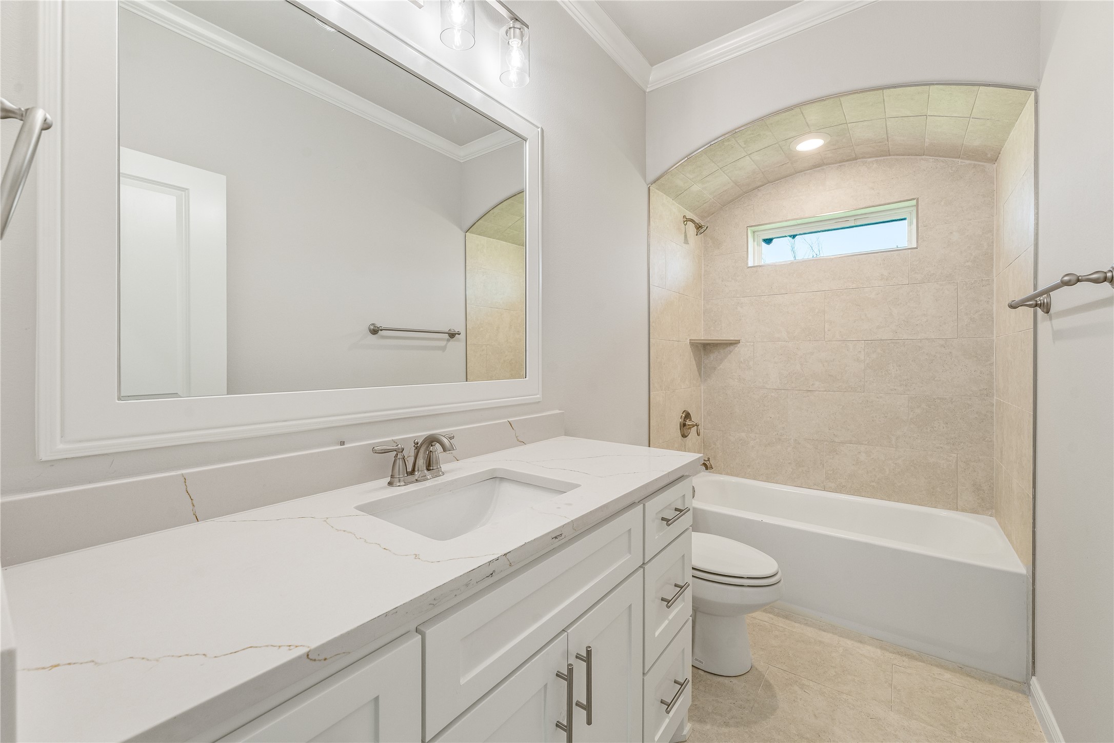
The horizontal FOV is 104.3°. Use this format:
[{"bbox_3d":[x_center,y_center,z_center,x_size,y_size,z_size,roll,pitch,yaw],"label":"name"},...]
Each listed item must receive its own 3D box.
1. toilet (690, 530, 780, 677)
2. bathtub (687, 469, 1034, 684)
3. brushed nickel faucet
[{"bbox_3d":[0.567,0.807,1.890,0.713,0.740,0.431,1,2,38],"label":"toilet"},{"bbox_3d":[1.417,0.957,2.386,1.504,0.420,0.752,1,2,38],"label":"bathtub"},{"bbox_3d":[-0.316,0.219,1.107,0.192,0.126,0.245,1,2,38],"label":"brushed nickel faucet"}]

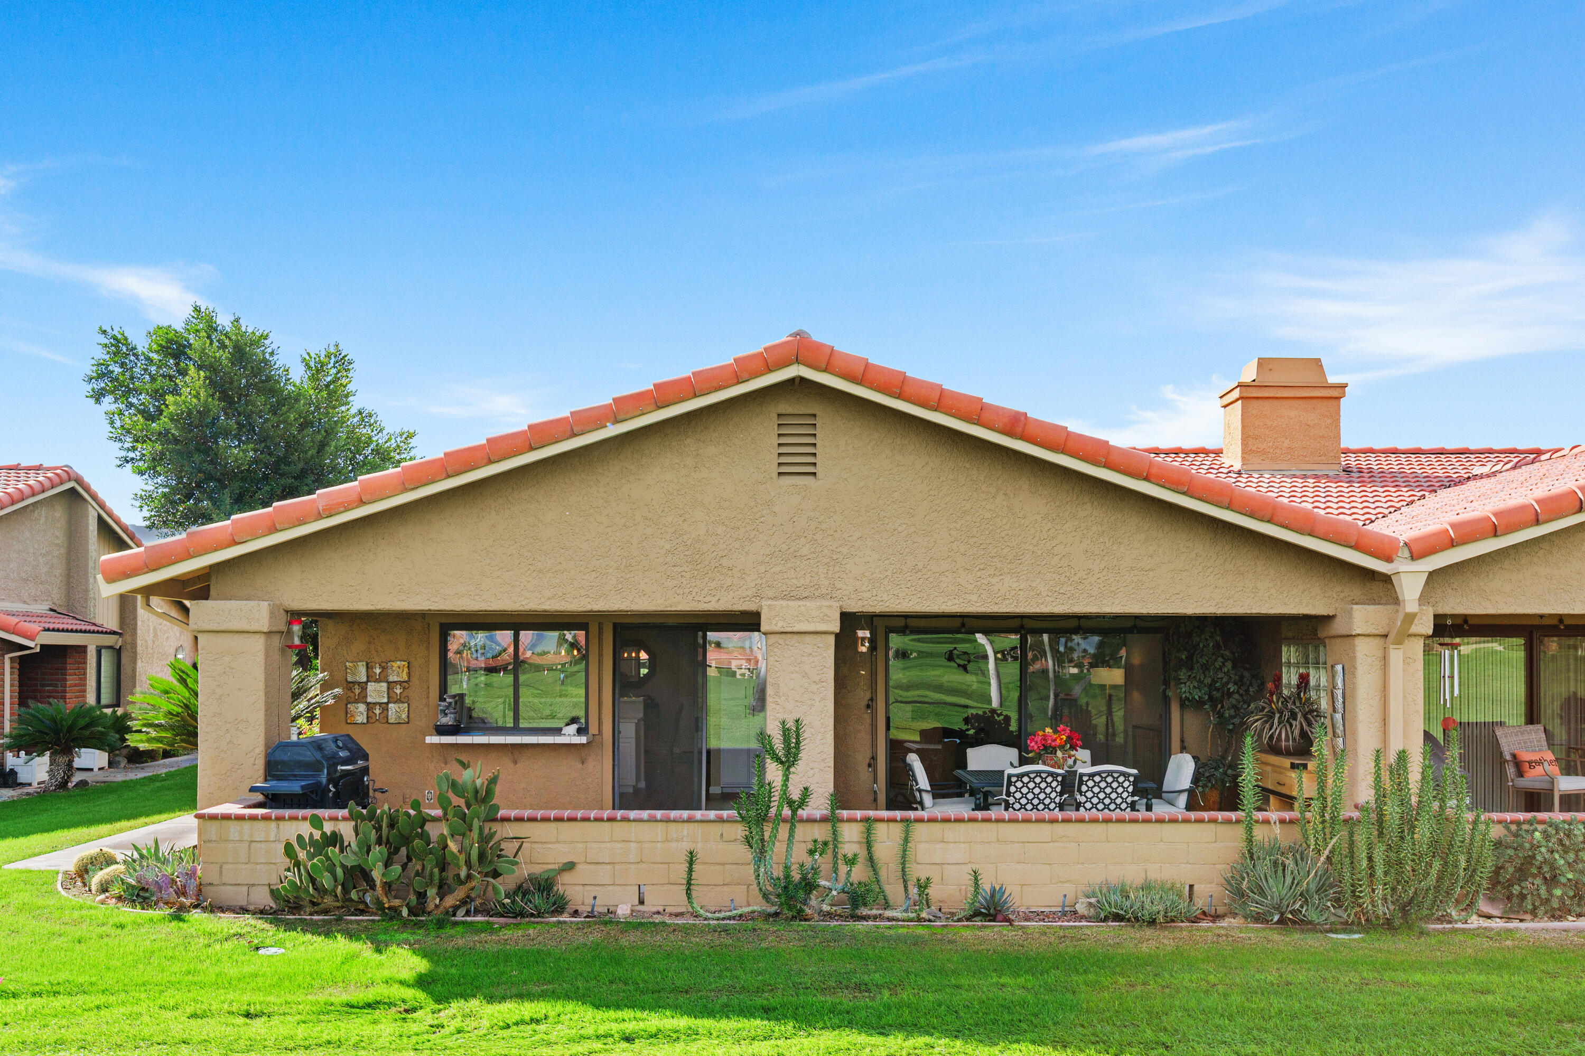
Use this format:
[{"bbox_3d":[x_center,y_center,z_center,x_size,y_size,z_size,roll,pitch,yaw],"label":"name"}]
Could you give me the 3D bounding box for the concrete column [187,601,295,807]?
[{"bbox_3d":[-4.586,1.740,9.630,0.640,2.240,0.550,0,-2,0],"label":"concrete column"}]

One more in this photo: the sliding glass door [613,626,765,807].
[{"bbox_3d":[-0.961,2.041,12.250,1.860,2.050,0.120,0,-2,0],"label":"sliding glass door"}]

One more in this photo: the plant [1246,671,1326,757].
[{"bbox_3d":[4.590,1.710,10.600,0.730,0.780,0.680,0,-2,0],"label":"plant"}]

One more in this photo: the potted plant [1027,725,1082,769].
[{"bbox_3d":[2.323,1.977,10.150,0.480,0.450,0.420,0,-2,0],"label":"potted plant"}]

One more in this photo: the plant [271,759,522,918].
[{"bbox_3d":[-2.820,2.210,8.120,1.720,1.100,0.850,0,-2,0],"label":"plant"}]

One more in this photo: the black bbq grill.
[{"bbox_3d":[-3.940,2.340,9.450,0.580,1.170,1.220,0,-2,0],"label":"black bbq grill"}]

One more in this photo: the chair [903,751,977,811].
[{"bbox_3d":[1.340,2.500,10.360,0.660,0.950,0.620,0,-2,0],"label":"chair"}]

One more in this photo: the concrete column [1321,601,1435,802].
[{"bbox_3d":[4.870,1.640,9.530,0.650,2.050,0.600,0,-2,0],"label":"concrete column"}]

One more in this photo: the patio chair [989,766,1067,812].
[{"bbox_3d":[1.977,2.436,9.580,0.580,0.920,0.620,0,-2,0],"label":"patio chair"}]

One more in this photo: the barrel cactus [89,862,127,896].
[{"bbox_3d":[-5.400,2.775,9.050,0.320,0.280,0.320,0,-2,0],"label":"barrel cactus"}]

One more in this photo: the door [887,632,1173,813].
[{"bbox_3d":[2.499,2.054,12.250,3.030,2.050,0.120,0,-2,0],"label":"door"}]

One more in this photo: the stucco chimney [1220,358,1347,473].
[{"bbox_3d":[7.008,-1.596,16.300,1.500,1.600,0.750,0,-2,0],"label":"stucco chimney"}]

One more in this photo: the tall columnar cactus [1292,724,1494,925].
[{"bbox_3d":[4.287,2.117,8.170,1.360,1.400,0.720,0,-2,0],"label":"tall columnar cactus"}]

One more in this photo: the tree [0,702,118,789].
[{"bbox_3d":[-9.550,2.860,15.000,1.420,1.200,1.400,0,-2,0],"label":"tree"}]

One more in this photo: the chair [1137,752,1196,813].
[{"bbox_3d":[3.370,2.520,10.450,0.670,0.930,0.600,0,-2,0],"label":"chair"}]

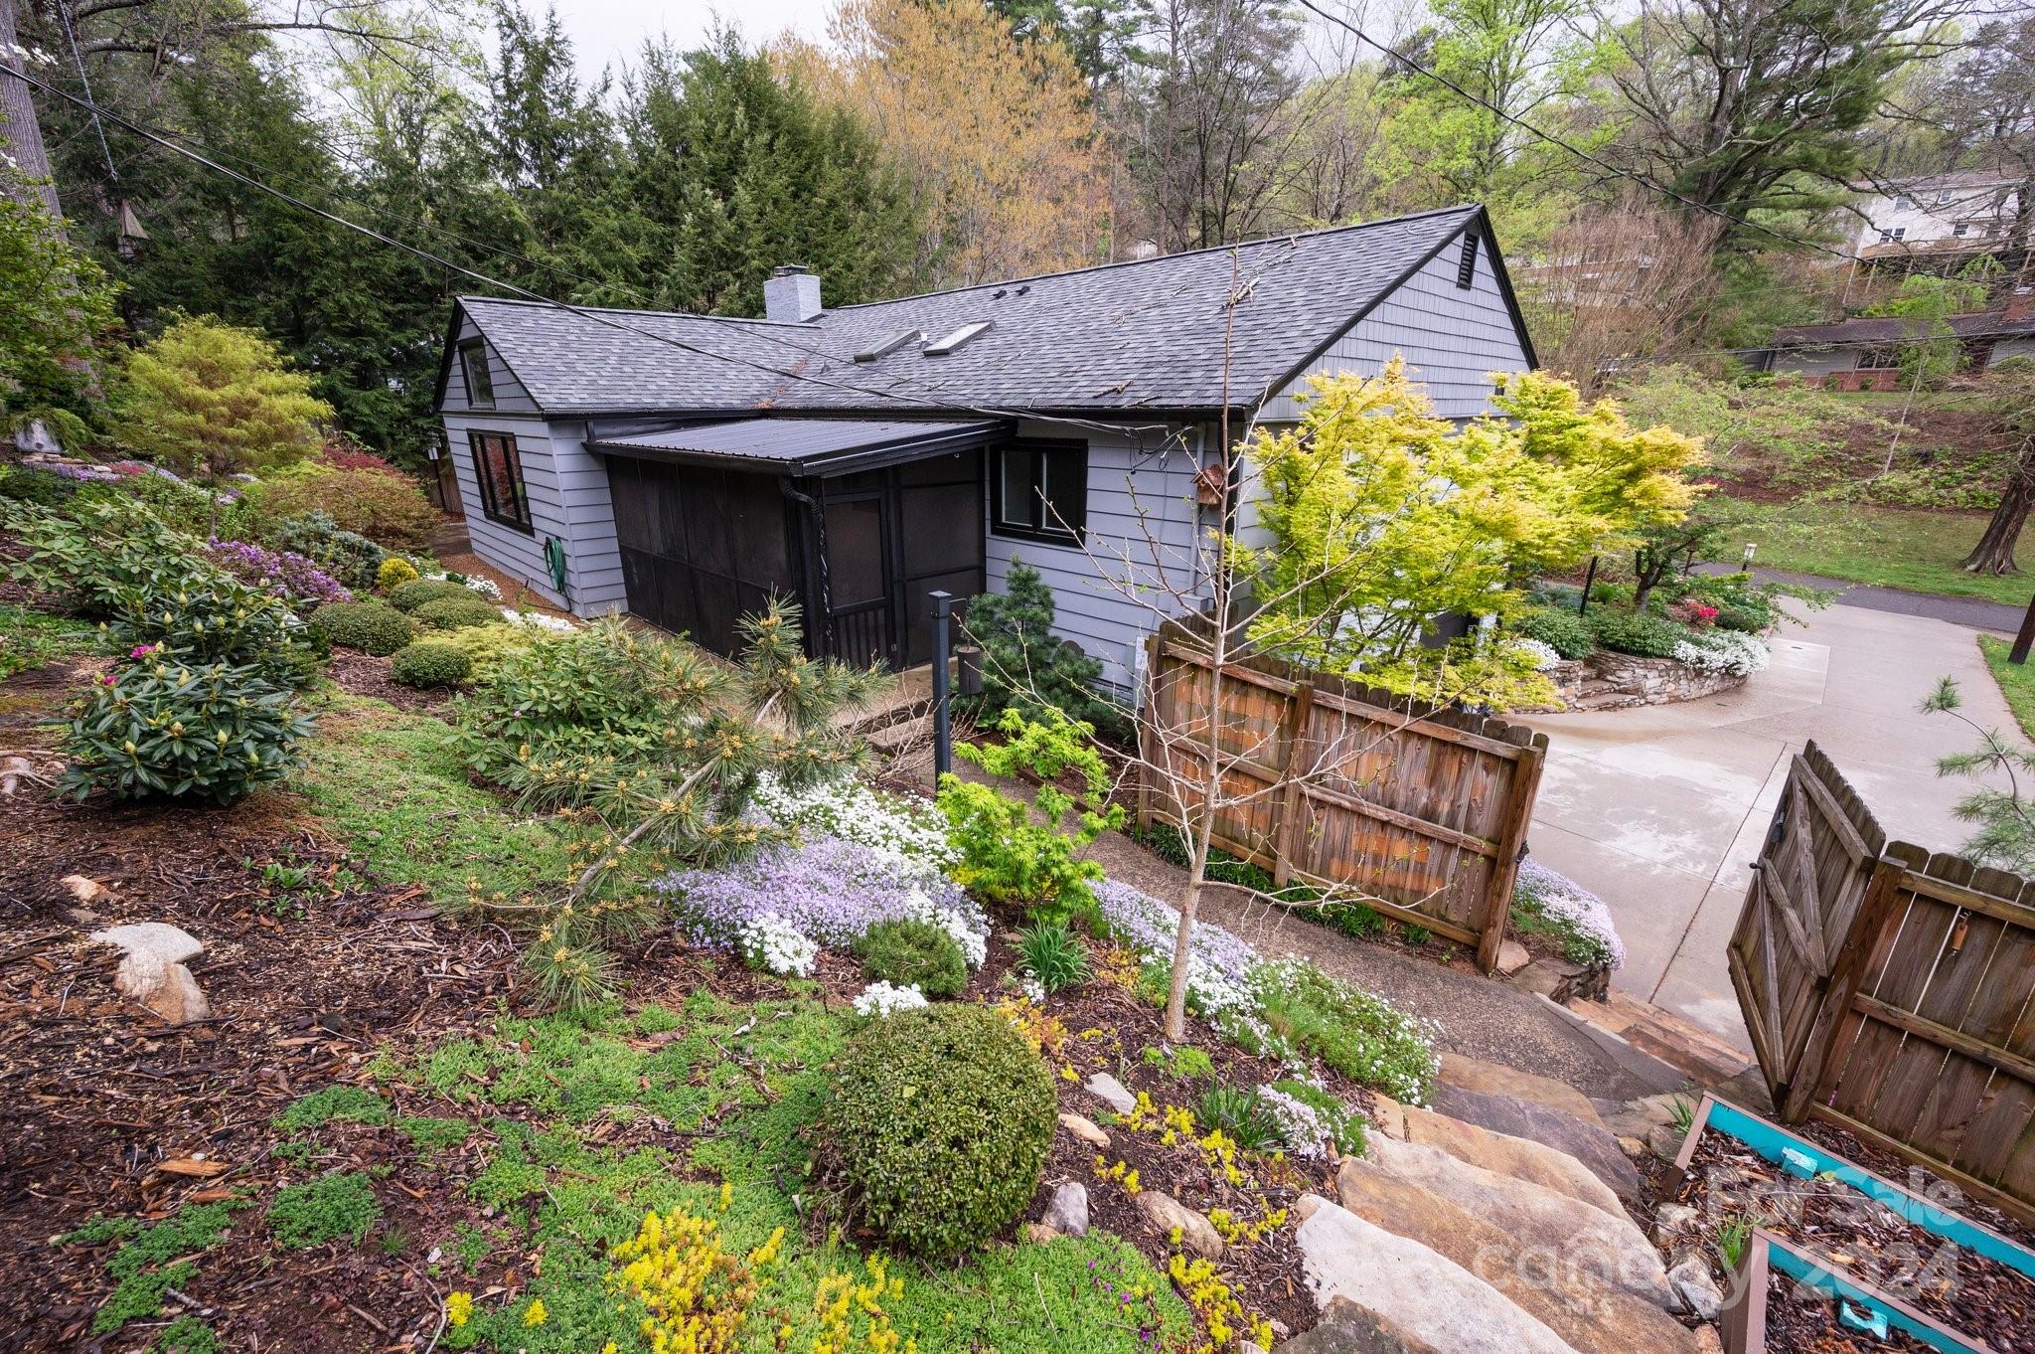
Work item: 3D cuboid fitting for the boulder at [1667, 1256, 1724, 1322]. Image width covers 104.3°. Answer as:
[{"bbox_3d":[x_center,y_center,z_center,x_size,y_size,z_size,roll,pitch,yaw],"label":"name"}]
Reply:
[{"bbox_3d":[2.827,2.564,3.314,0.190,0.170,0.220,14,22,36],"label":"boulder"}]

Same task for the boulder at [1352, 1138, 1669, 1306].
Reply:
[{"bbox_3d":[2.204,2.488,3.611,1.130,0.220,0.500,14,22,36],"label":"boulder"}]

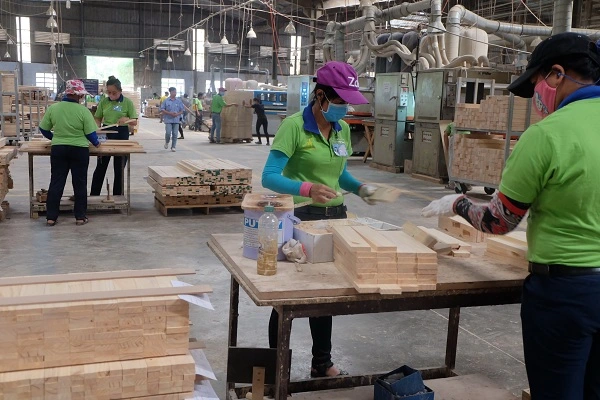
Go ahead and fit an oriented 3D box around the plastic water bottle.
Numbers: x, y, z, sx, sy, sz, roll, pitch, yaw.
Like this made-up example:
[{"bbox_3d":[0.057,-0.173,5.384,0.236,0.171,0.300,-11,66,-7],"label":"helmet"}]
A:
[{"bbox_3d":[-0.107,0.136,2.047,0.067,0.243,0.067,2,9,0],"label":"plastic water bottle"}]

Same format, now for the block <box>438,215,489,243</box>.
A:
[{"bbox_3d":[0.779,0.134,2.867,0.075,0.055,0.380,0,10,-14],"label":"block"}]

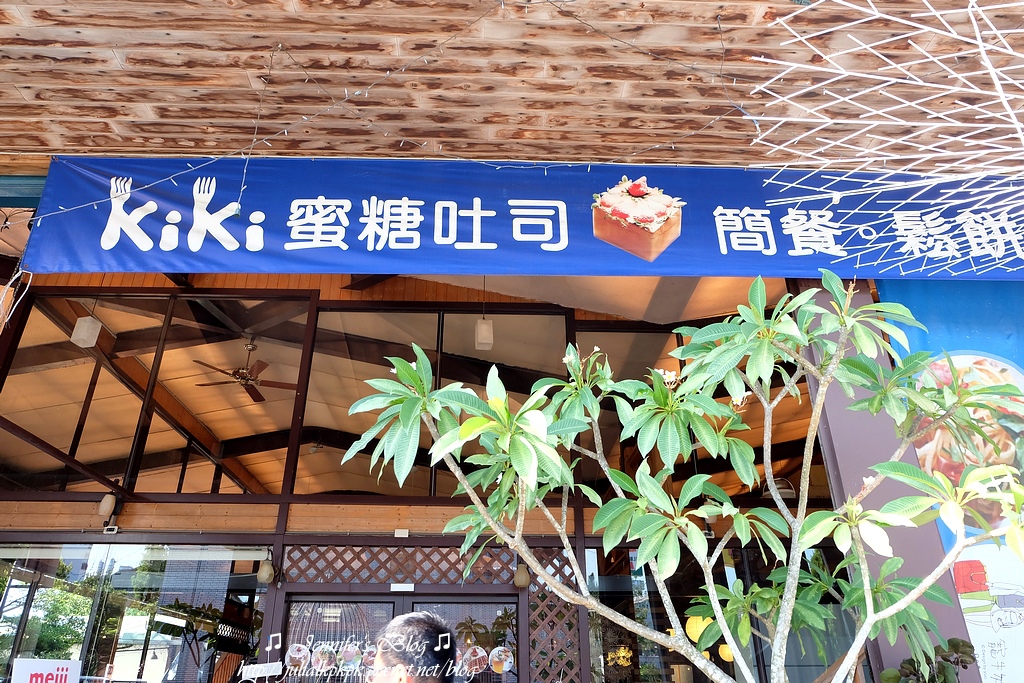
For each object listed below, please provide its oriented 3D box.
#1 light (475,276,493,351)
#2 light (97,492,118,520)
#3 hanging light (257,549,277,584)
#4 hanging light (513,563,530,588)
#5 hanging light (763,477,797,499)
[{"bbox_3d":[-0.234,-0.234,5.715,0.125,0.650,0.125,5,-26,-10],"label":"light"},{"bbox_3d":[-3.337,1.357,5.633,0.125,0.200,0.135,1,-26,-1],"label":"light"},{"bbox_3d":[-1.957,1.793,5.441,0.130,0.250,0.140,1,-26,-1],"label":"hanging light"},{"bbox_3d":[0.083,1.878,5.472,0.130,0.180,0.140,1,-26,-1],"label":"hanging light"},{"bbox_3d":[2.831,1.574,7.211,0.340,0.220,0.340,1,-26,-1],"label":"hanging light"}]

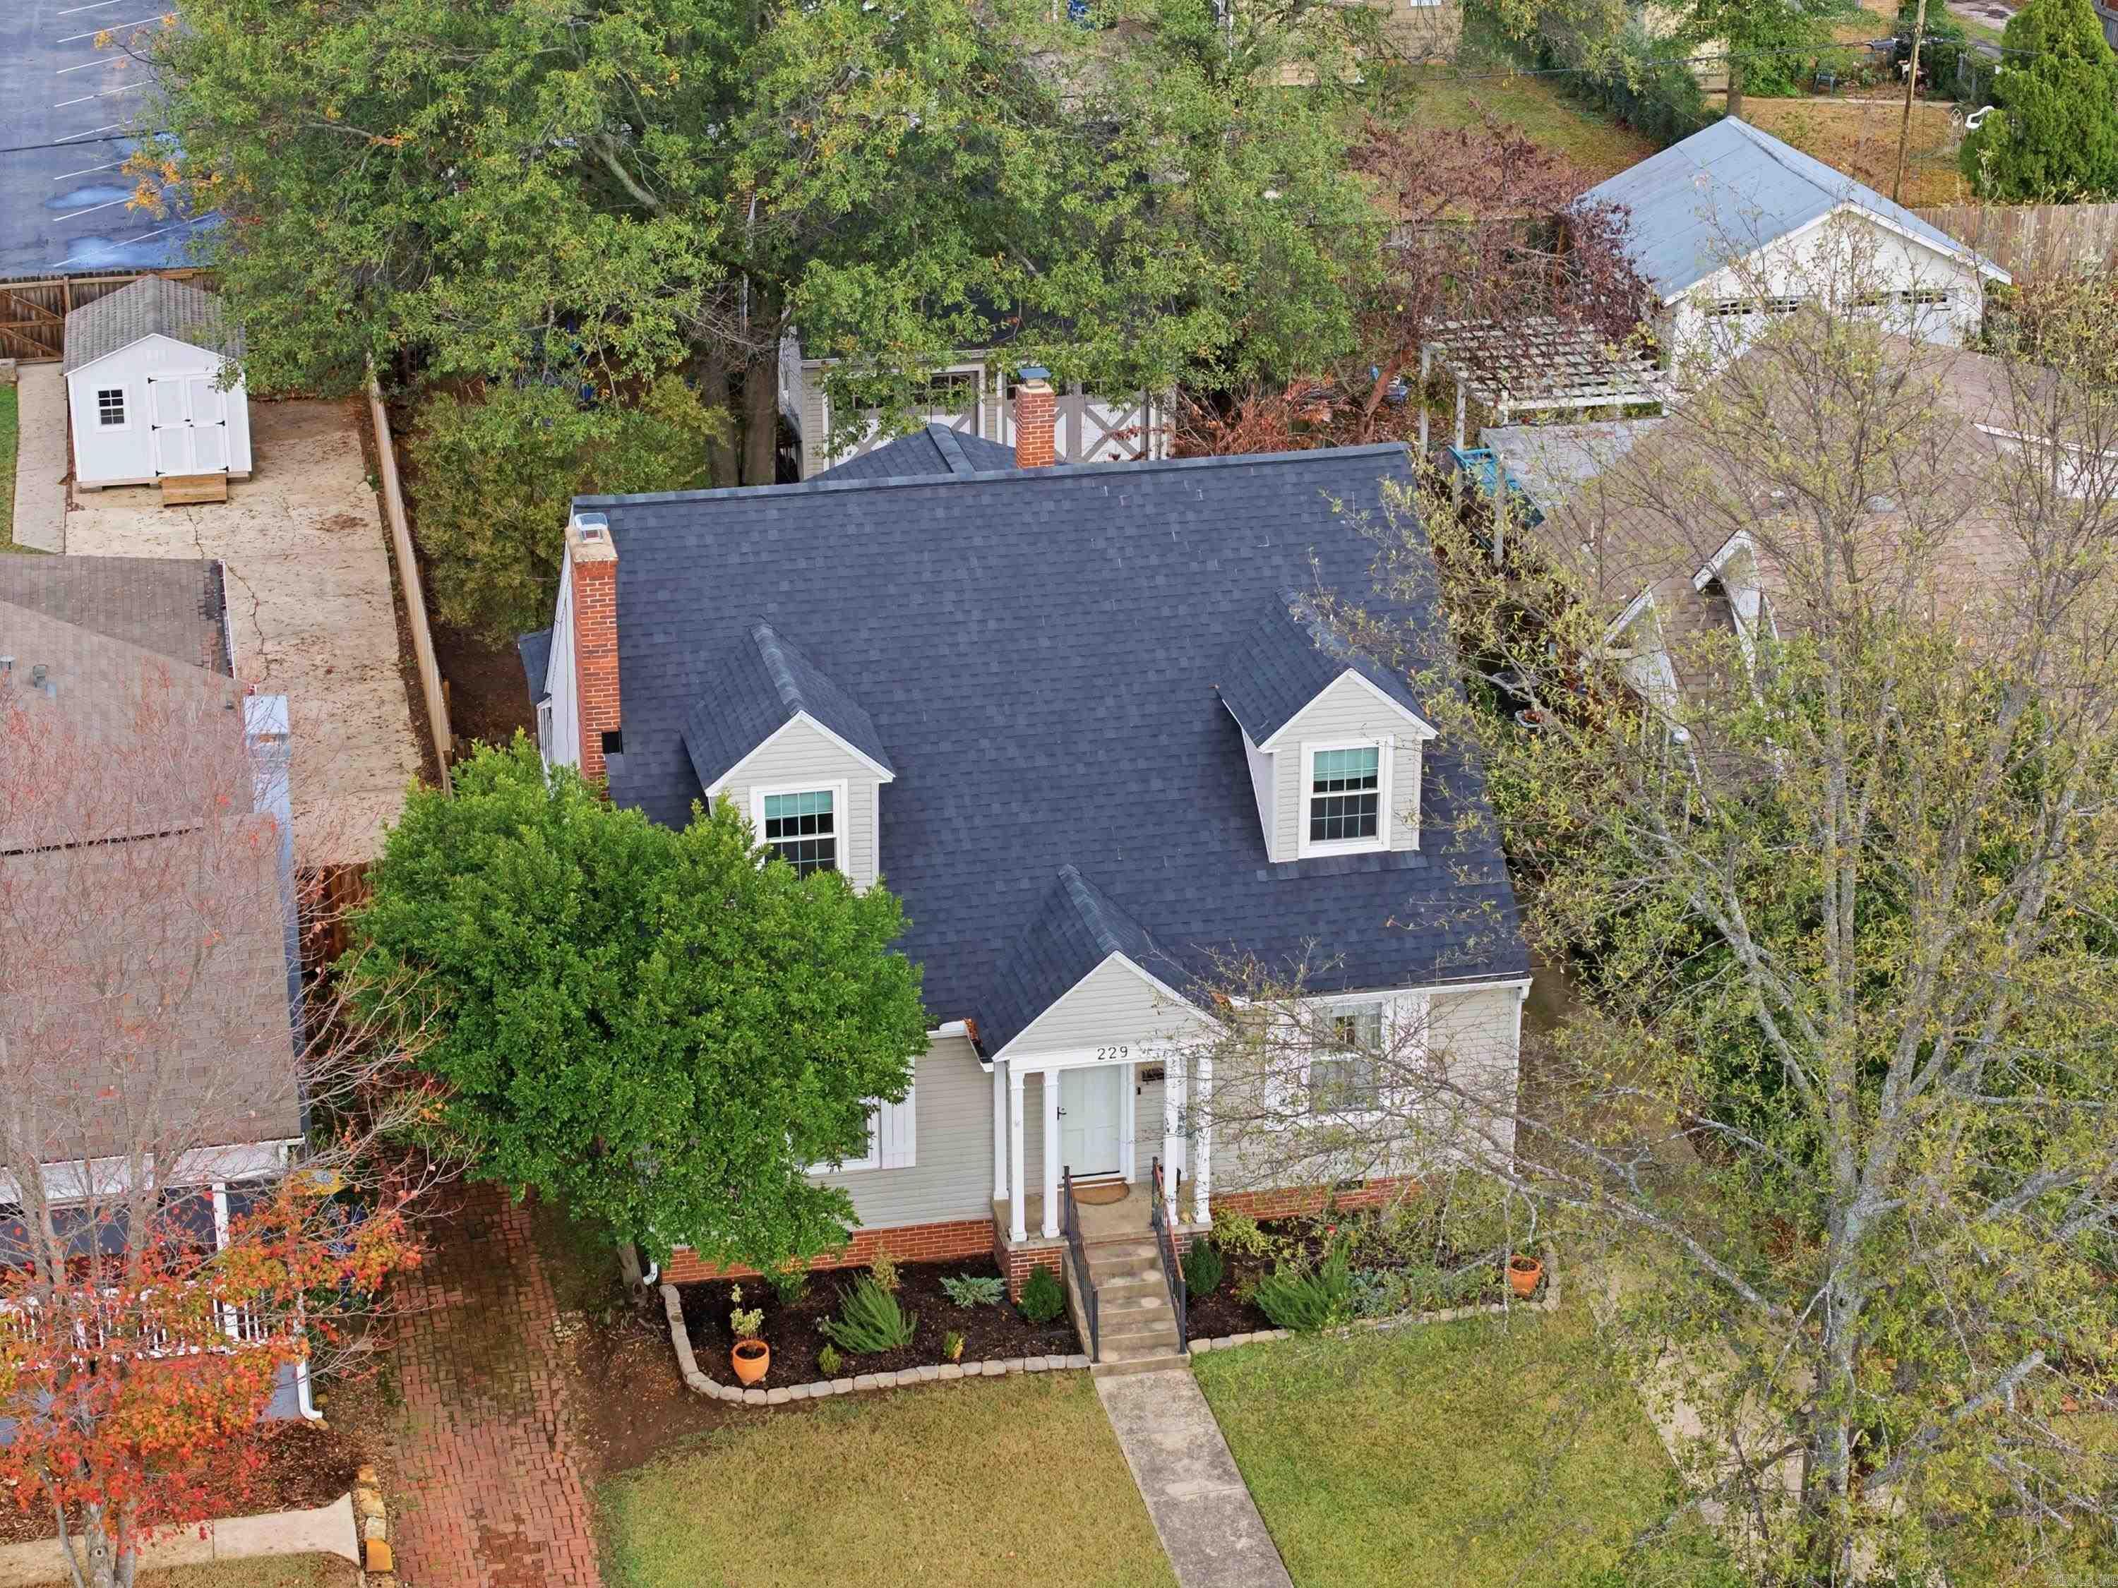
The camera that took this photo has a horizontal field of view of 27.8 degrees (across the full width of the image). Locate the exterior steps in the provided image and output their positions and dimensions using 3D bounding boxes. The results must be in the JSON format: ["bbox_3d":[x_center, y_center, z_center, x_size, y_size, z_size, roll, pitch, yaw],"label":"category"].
[{"bbox_3d":[0.788,5.974,50.081,1.140,0.906,1.596,-5,24,-11],"label":"exterior steps"}]

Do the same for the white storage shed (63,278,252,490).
[{"bbox_3d":[-16.621,-7.678,79.080,3.219,2.827,3.790,-5,24,-11],"label":"white storage shed"}]

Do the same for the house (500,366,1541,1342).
[{"bbox_3d":[-0.982,-1.130,55.972,10.970,9.115,15.759,-5,24,-11],"label":"house"}]

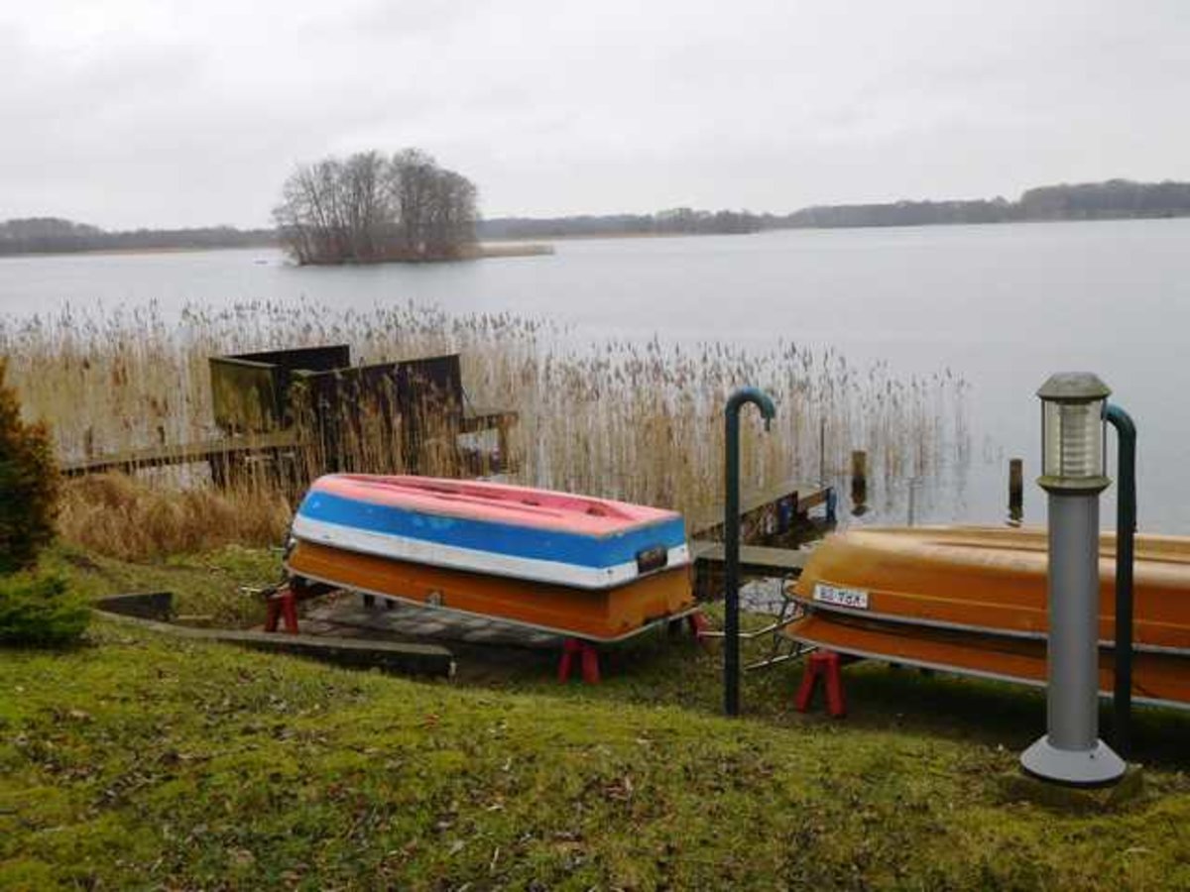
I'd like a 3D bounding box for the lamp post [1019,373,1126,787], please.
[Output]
[{"bbox_3d":[1.350,0.364,3.853,0.283,1.130,0.283,1,9,19],"label":"lamp post"}]

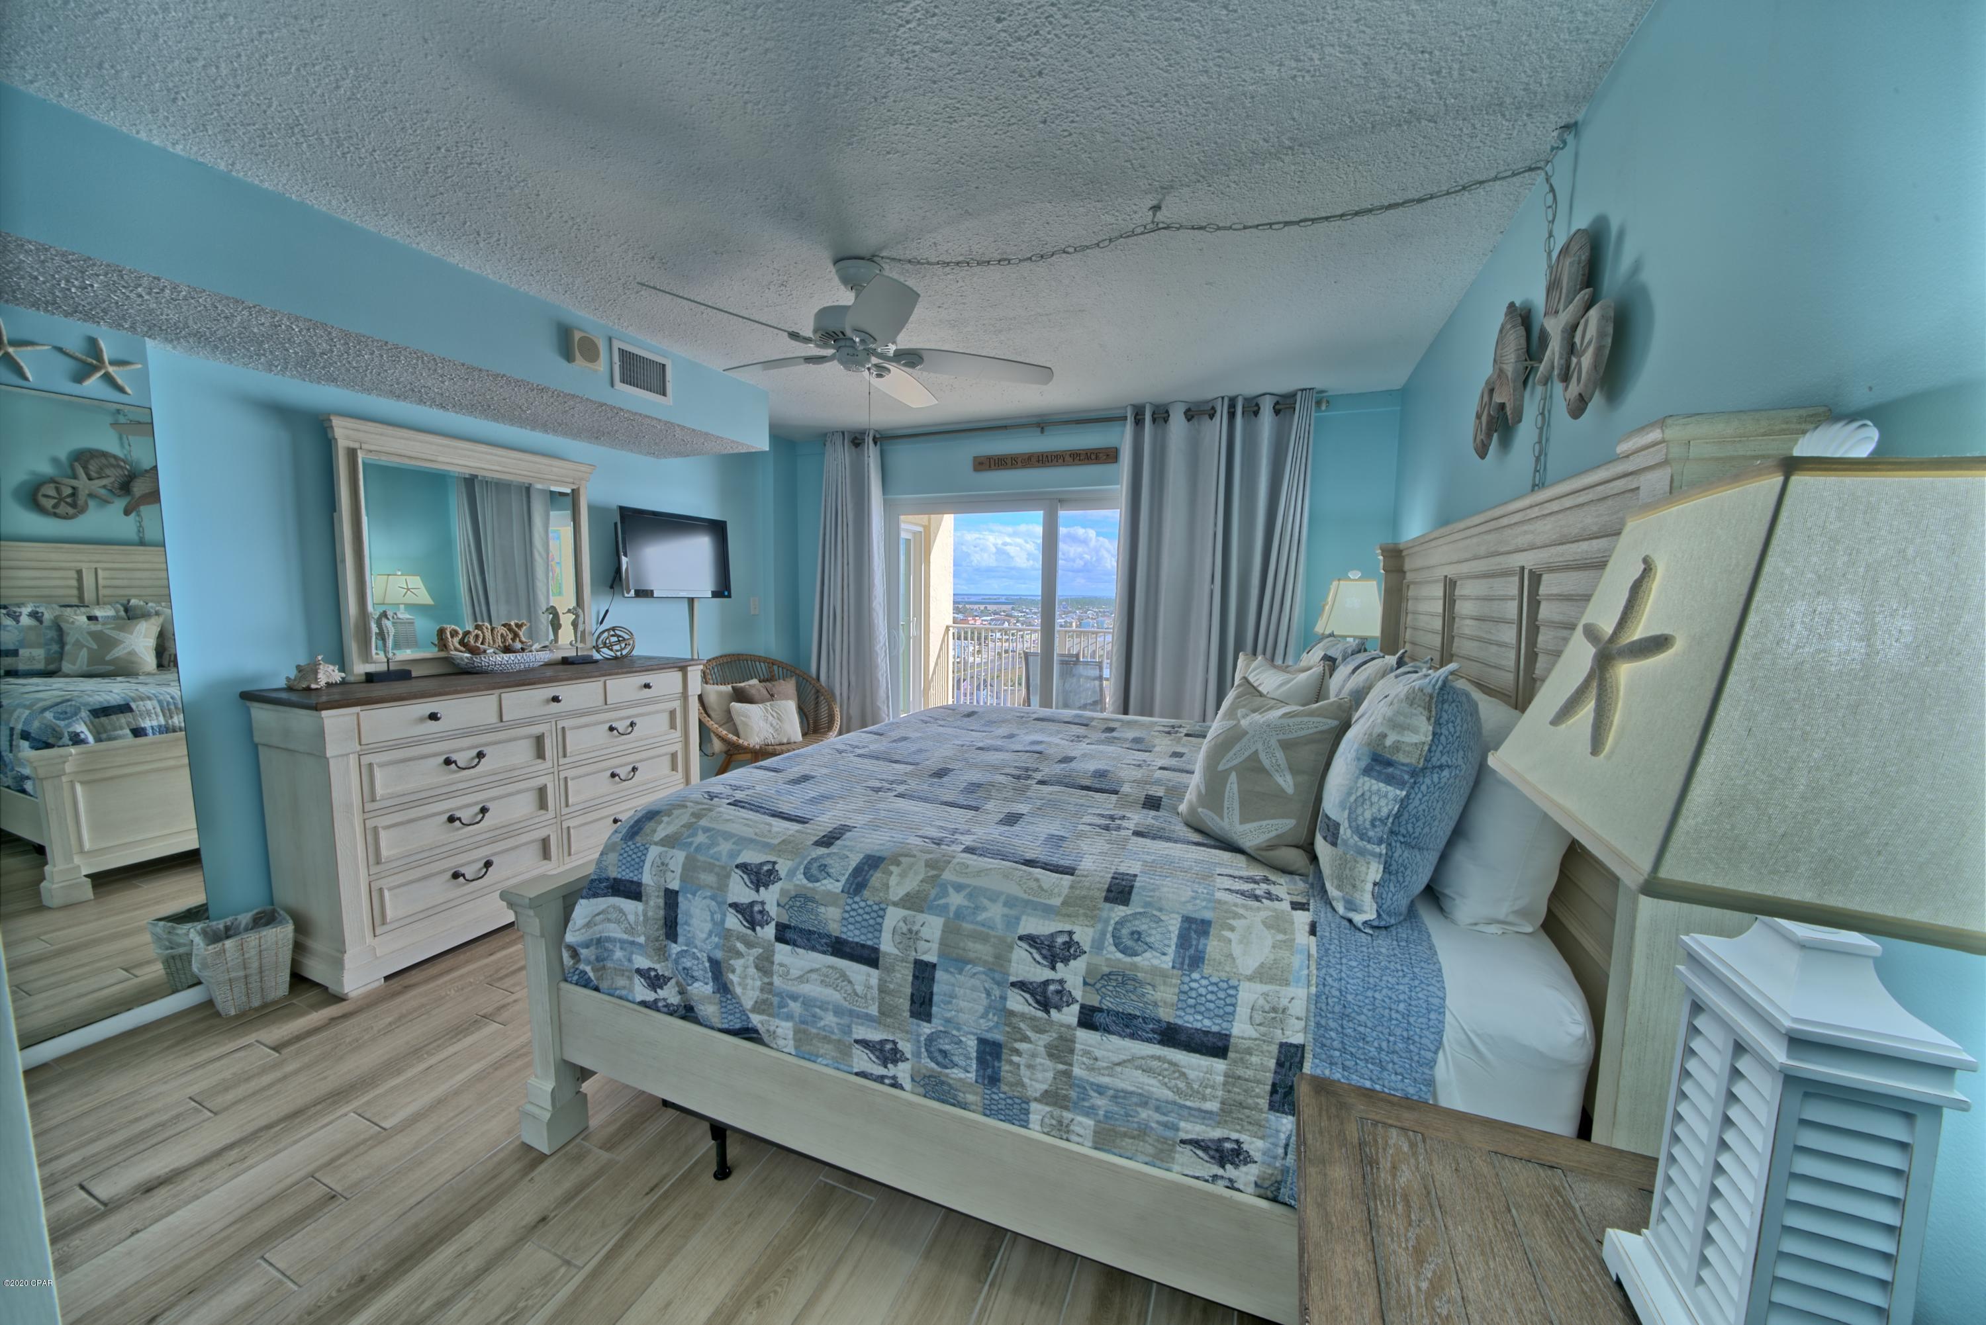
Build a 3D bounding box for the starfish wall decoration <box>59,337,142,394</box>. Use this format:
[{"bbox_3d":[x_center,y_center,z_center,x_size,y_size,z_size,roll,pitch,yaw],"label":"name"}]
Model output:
[{"bbox_3d":[-2.661,-0.892,1.984,0.025,0.151,0.151,3,6,22],"label":"starfish wall decoration"}]

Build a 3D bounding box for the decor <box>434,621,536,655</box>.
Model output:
[{"bbox_3d":[-2.187,-0.111,2.871,0.081,0.126,0.373,3,6,22],"label":"decor"}]

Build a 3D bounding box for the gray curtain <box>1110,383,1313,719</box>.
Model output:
[{"bbox_3d":[1.232,-0.261,3.863,1.050,2.480,0.160,3,6,22],"label":"gray curtain"}]

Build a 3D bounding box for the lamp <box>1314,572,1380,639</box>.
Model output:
[{"bbox_3d":[1.684,-0.051,3.130,0.272,0.755,0.373,3,6,22],"label":"lamp"}]

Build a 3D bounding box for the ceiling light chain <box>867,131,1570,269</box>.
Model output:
[{"bbox_3d":[0.496,-1.265,1.914,1.900,0.130,0.060,3,6,22],"label":"ceiling light chain"}]

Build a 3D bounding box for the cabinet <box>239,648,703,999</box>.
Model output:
[{"bbox_3d":[-2.103,0.558,3.016,0.473,1.017,1.586,3,6,22],"label":"cabinet"}]

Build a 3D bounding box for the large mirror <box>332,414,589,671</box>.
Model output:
[{"bbox_3d":[-2.266,-0.464,2.994,0.070,0.997,1.037,3,6,22],"label":"large mirror"}]

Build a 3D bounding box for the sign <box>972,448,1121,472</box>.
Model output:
[{"bbox_3d":[0.314,-1.275,4.173,0.955,0.103,0.025,3,6,22],"label":"sign"}]

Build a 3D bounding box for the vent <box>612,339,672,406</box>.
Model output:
[{"bbox_3d":[-1.566,-1.301,2.979,0.025,0.203,0.306,3,6,22],"label":"vent"}]

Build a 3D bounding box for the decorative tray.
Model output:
[{"bbox_3d":[-2.136,0.002,2.905,0.232,0.101,0.413,3,6,22],"label":"decorative tray"}]

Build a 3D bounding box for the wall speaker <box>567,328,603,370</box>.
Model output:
[{"bbox_3d":[-1.609,-1.234,2.621,0.045,0.126,0.121,3,6,22],"label":"wall speaker"}]

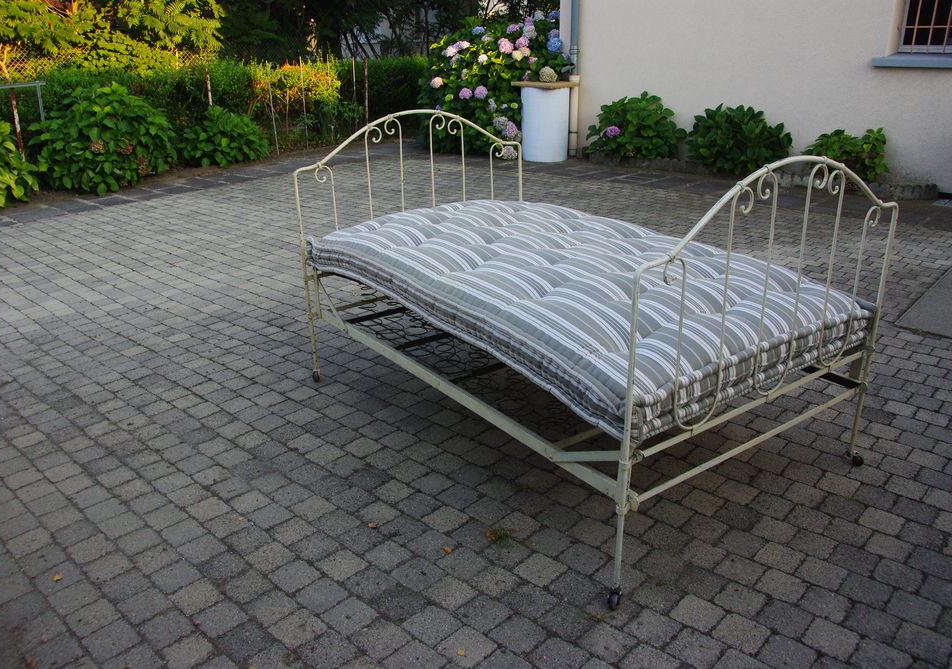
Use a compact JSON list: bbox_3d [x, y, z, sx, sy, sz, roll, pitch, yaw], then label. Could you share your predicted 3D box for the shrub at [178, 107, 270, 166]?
[{"bbox_3d":[-3.417,-2.721,10.204,1.050,0.760,1.200,11,25,30],"label":"shrub"}]

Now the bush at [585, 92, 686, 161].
[{"bbox_3d":[1.841,-2.421,8.747,1.250,0.750,0.880,17,28,39],"label":"bush"}]

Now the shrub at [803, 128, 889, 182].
[{"bbox_3d":[3.660,-1.771,7.444,0.800,0.500,0.580,17,28,39],"label":"shrub"}]

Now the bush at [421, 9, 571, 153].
[{"bbox_3d":[0.255,-3.676,10.862,2.250,1.840,1.950,17,28,39],"label":"bush"}]

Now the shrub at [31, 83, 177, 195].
[{"bbox_3d":[-4.253,-2.271,8.597,1.350,1.150,1.600,11,25,30],"label":"shrub"}]

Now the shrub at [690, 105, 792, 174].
[{"bbox_3d":[2.801,-2.071,8.007,1.120,0.700,0.800,17,28,39],"label":"shrub"}]

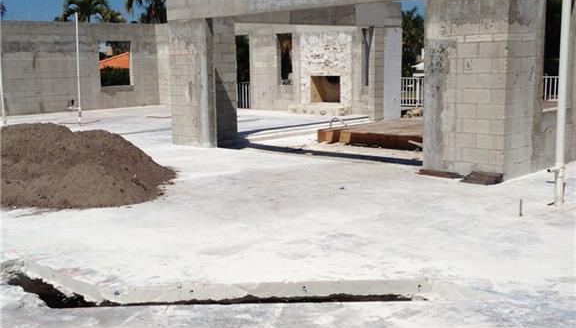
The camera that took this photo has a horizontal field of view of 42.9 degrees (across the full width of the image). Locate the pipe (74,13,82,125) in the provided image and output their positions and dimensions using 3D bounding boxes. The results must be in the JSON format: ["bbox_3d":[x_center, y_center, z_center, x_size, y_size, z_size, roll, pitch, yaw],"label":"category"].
[{"bbox_3d":[-5.878,-2.645,20.427,0.065,3.070,0.065,-3,8,-16],"label":"pipe"}]

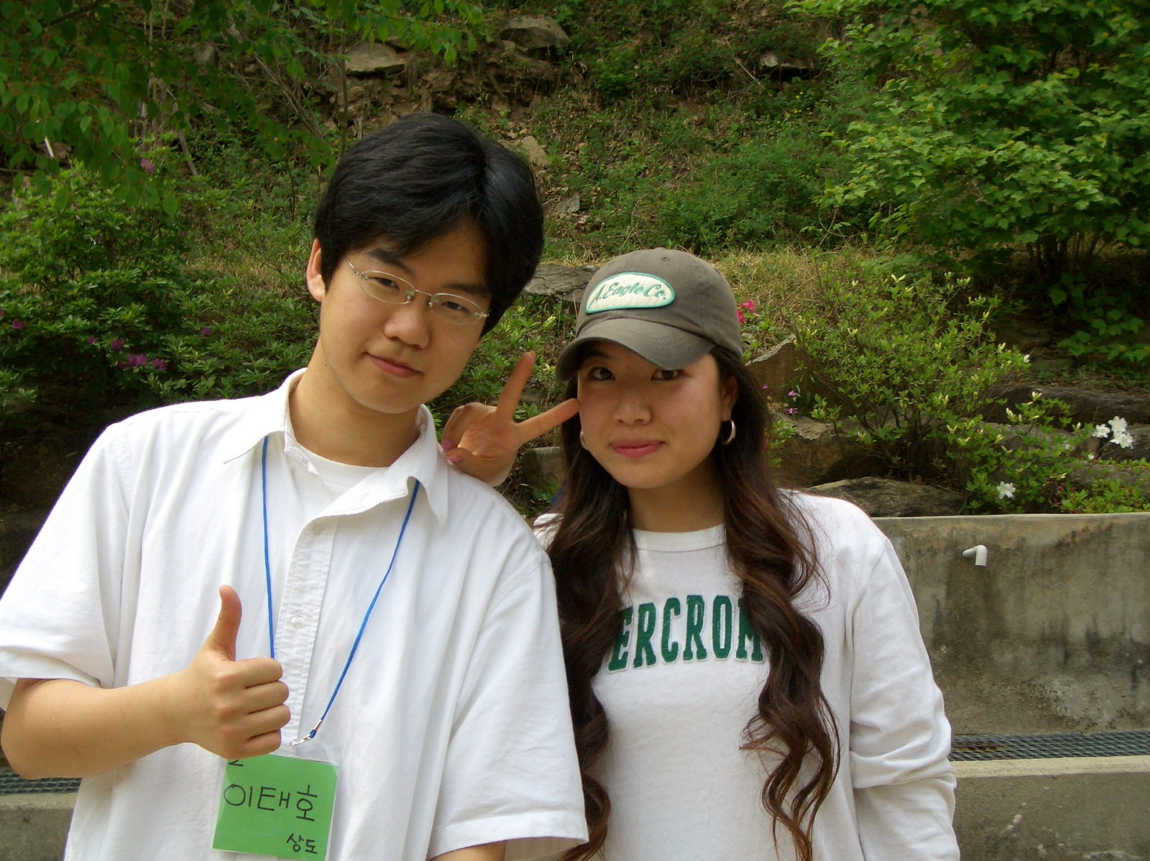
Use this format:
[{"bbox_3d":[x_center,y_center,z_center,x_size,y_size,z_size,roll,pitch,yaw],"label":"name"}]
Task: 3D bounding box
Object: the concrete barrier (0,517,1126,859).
[{"bbox_3d":[0.049,0.843,6.408,4.200,1.084,0.952,-1,0,-5],"label":"concrete barrier"}]

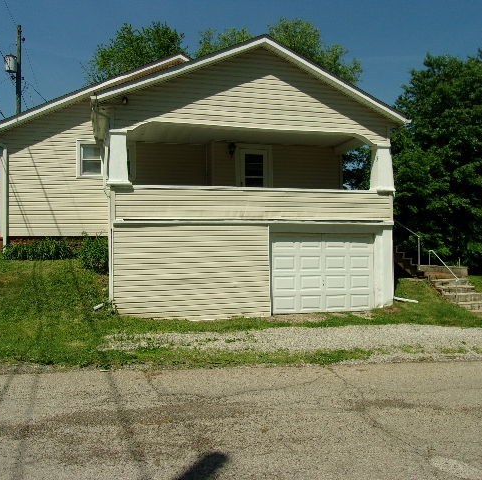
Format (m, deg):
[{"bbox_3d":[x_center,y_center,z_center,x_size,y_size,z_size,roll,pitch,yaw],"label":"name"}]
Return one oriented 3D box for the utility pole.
[{"bbox_3d":[-9.733,-4.514,21.948,0.280,9.968,0.280,-1,-1,-17],"label":"utility pole"}]

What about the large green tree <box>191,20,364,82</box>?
[{"bbox_3d":[2.703,-6.853,31.923,10.300,14.694,10.300,-1,-1,-17],"label":"large green tree"}]

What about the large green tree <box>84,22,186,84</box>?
[{"bbox_3d":[-6.301,-6.234,29.928,7.300,13.676,7.300,-1,-1,-17],"label":"large green tree"}]

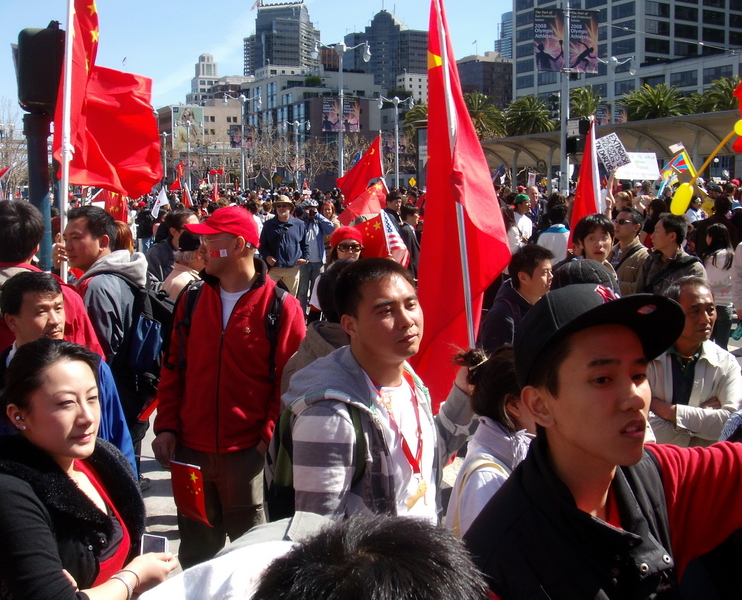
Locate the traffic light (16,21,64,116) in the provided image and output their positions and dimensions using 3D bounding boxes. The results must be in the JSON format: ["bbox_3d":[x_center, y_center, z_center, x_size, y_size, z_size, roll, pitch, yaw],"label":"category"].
[{"bbox_3d":[-1.777,-1.258,4.750,0.280,0.480,0.450,-3,8,-19],"label":"traffic light"}]

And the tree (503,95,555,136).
[{"bbox_3d":[16.135,-15.363,90.106,5.000,11.000,5.000,0,7,0],"label":"tree"}]

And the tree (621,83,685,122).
[{"bbox_3d":[23.802,-13.139,74.934,5.800,10.591,5.800,0,7,0],"label":"tree"}]

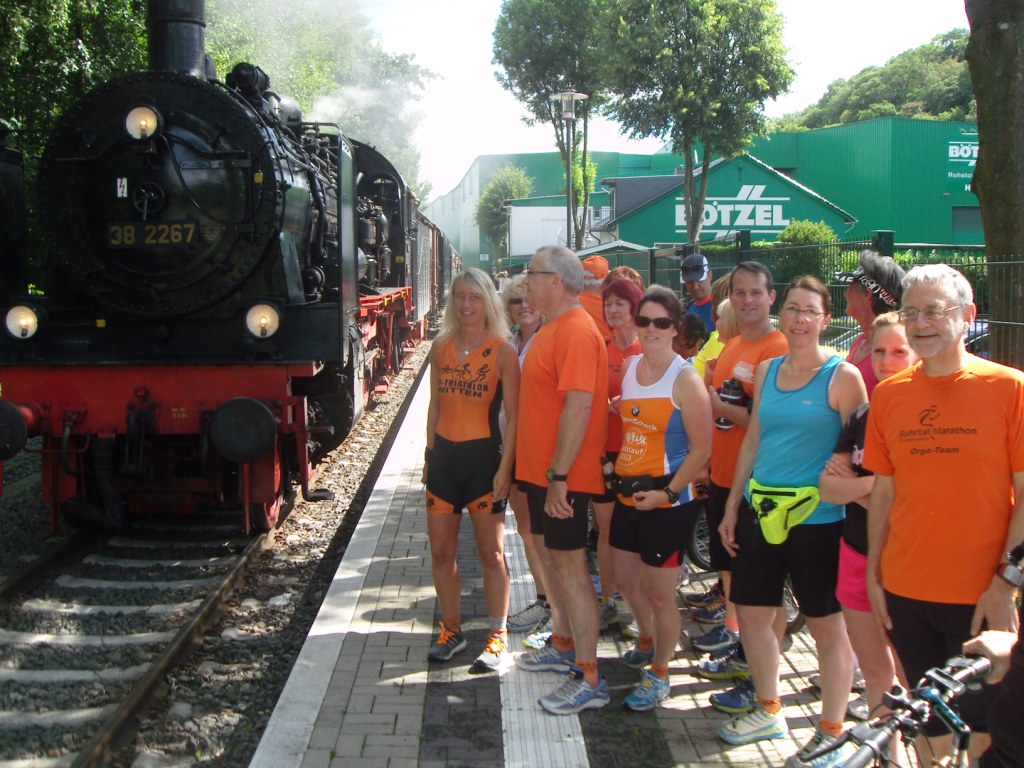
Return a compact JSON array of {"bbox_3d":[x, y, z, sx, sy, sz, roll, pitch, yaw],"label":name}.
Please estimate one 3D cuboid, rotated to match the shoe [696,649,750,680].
[{"bbox_3d":[0.928,1.184,4.632,0.280,0.110,0.100,-1,6,-3],"label":"shoe"}]

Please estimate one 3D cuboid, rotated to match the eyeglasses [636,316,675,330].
[{"bbox_3d":[0.568,-0.239,4.330,0.150,0.050,0.145,3,7,30],"label":"eyeglasses"}]

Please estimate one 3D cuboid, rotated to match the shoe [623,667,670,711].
[{"bbox_3d":[0.553,1.211,4.399,0.100,0.110,0.265,6,9,45],"label":"shoe"}]

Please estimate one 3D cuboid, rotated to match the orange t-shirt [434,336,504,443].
[{"bbox_3d":[-0.183,0.024,4.719,0.320,0.470,0.220,1,6,17],"label":"orange t-shirt"}]

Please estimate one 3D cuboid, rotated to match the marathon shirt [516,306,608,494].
[{"bbox_3d":[0.204,0.067,4.412,0.320,0.740,0.480,-2,6,-19],"label":"marathon shirt"}]

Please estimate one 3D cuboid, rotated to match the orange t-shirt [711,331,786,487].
[{"bbox_3d":[1.044,0.110,4.729,0.280,0.690,0.480,-5,8,-40],"label":"orange t-shirt"}]

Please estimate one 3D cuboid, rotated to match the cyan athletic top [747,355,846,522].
[{"bbox_3d":[1.009,0.193,3.883,0.360,0.610,0.250,3,7,29],"label":"cyan athletic top"}]

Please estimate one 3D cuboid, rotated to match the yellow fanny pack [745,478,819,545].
[{"bbox_3d":[0.943,0.443,3.800,0.260,0.220,0.100,3,7,26],"label":"yellow fanny pack"}]

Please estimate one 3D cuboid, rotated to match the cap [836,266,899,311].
[{"bbox_3d":[1.382,-0.380,4.220,0.275,0.120,0.180,21,12,15],"label":"cap"}]

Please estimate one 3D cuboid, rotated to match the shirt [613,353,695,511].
[{"bbox_3d":[0.584,0.184,4.425,0.370,0.610,0.250,5,8,42],"label":"shirt"}]

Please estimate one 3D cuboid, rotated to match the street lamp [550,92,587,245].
[{"bbox_3d":[0.859,-2.269,16.735,0.580,4.400,0.580,0,6,0],"label":"street lamp"}]

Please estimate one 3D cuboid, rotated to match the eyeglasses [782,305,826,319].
[{"bbox_3d":[1.032,-0.254,3.796,0.138,0.042,0.140,10,7,29],"label":"eyeglasses"}]

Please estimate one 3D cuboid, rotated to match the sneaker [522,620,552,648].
[{"bbox_3d":[0.168,1.145,5.050,0.270,0.110,0.100,-2,6,-14],"label":"sneaker"}]

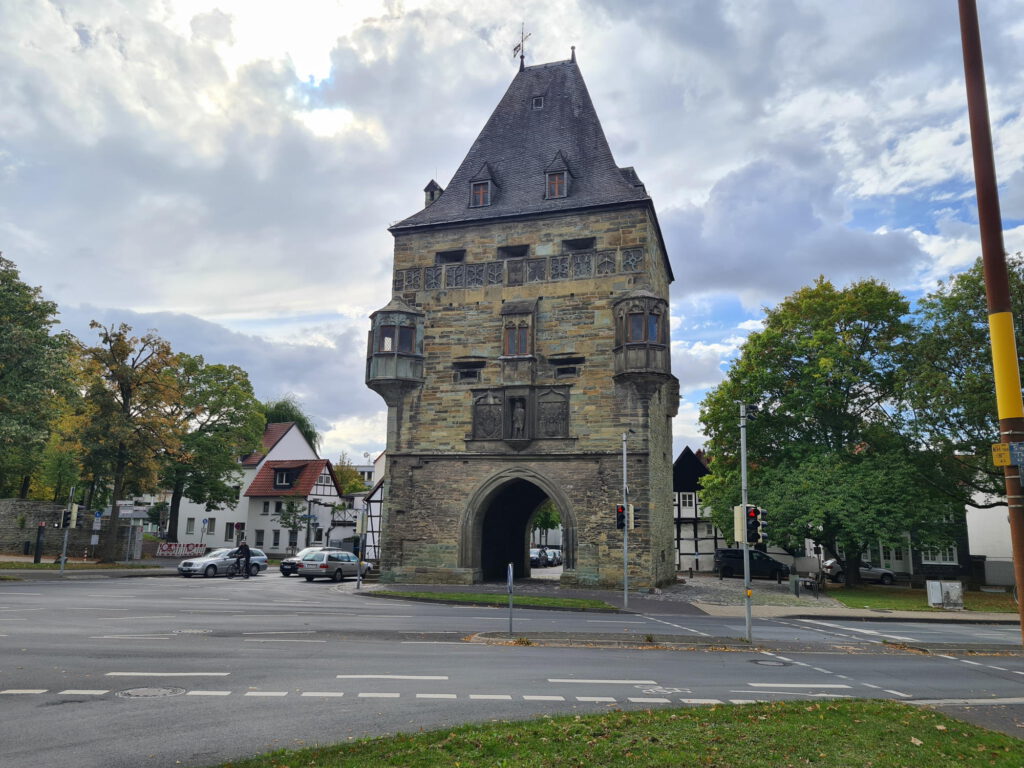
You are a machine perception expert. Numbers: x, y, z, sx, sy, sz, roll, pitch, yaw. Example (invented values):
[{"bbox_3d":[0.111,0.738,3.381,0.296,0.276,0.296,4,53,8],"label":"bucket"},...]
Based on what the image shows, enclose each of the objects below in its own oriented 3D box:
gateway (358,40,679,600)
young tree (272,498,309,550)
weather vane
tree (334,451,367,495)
[{"bbox_3d":[1.664,-4.573,43.792,15.200,30.600,13.300,-2,-12,17],"label":"gateway"},{"bbox_3d":[-16.465,10.883,57.927,2.690,4.628,2.690,1,-12,0],"label":"young tree"},{"bbox_3d":[0.595,-20.902,47.743,0.350,3.373,1.900,8,-13,-29],"label":"weather vane"},{"bbox_3d":[-15.127,10.924,71.107,4.400,9.200,4.400,4,-11,-12],"label":"tree"}]

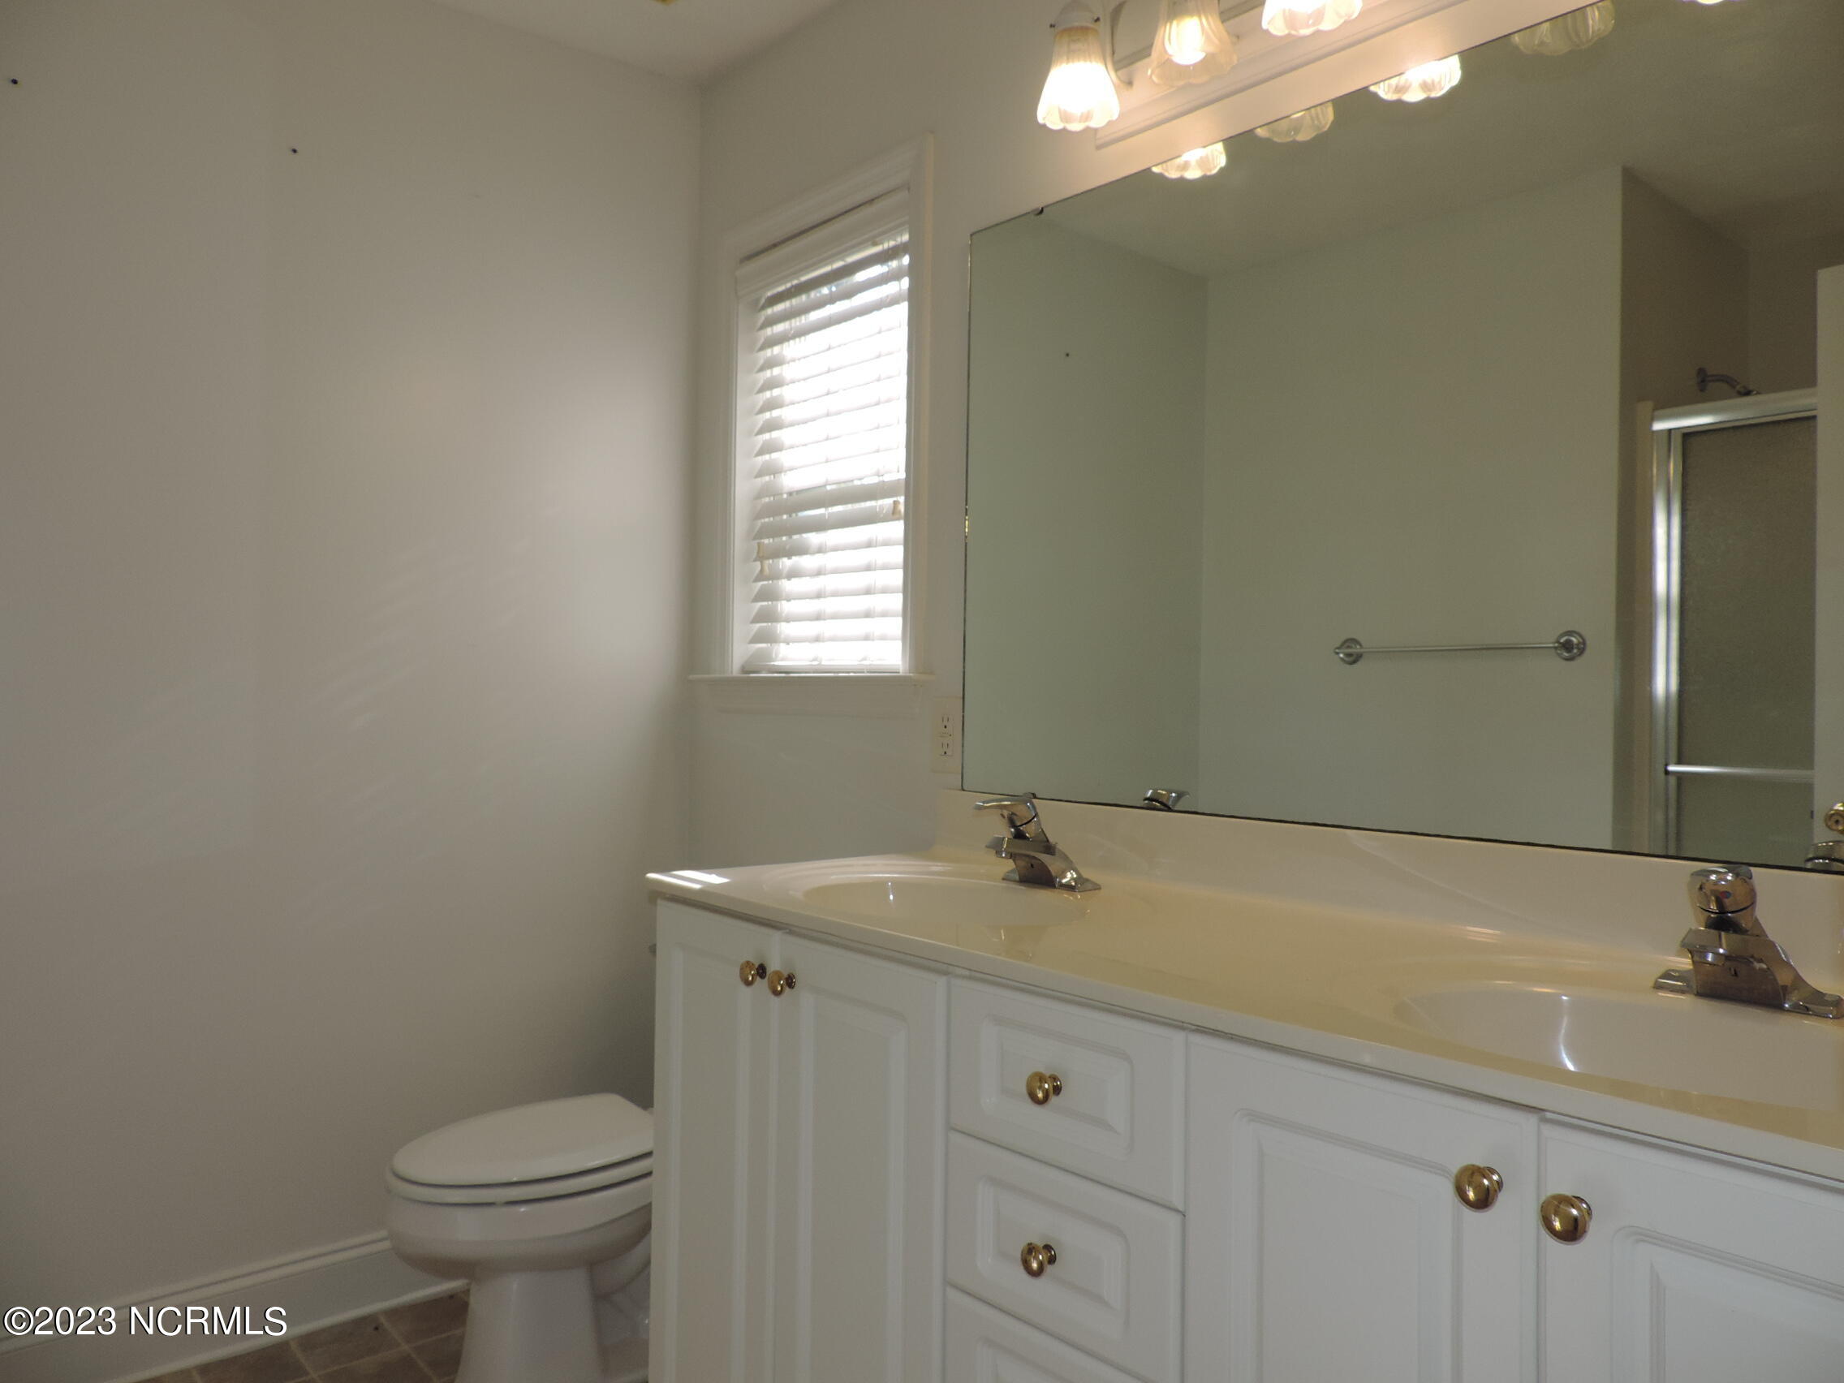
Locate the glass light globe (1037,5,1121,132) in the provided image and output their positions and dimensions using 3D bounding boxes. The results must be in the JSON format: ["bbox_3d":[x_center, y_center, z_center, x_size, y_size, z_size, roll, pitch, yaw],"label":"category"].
[{"bbox_3d":[0.219,-0.863,1.763,0.113,0.130,0.113,1,1,0],"label":"glass light globe"}]

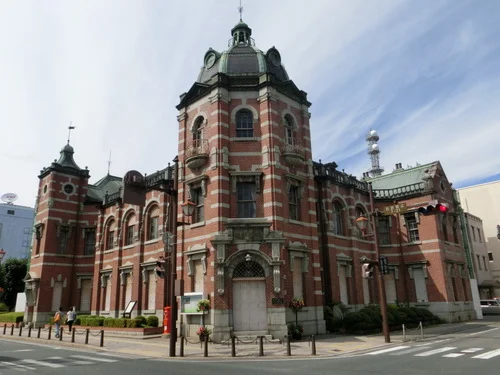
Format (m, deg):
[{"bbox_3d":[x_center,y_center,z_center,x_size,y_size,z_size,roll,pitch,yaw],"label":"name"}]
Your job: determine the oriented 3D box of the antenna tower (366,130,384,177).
[{"bbox_3d":[57.842,-14.979,186.383,5.600,23.000,5.600,14,-23,-43],"label":"antenna tower"}]

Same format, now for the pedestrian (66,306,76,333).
[{"bbox_3d":[-11.503,8.606,26.167,0.540,1.660,0.400,10,-20,-36],"label":"pedestrian"}]

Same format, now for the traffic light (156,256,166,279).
[{"bbox_3d":[-3.349,3.035,15.305,0.300,0.750,0.360,14,-23,-43],"label":"traffic light"}]

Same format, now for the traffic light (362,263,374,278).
[{"bbox_3d":[5.155,3.624,17.592,0.370,0.680,0.300,14,-23,-43],"label":"traffic light"}]

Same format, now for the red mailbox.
[{"bbox_3d":[-4.111,6.694,20.404,0.400,1.343,0.400,-12,-19,32],"label":"red mailbox"}]

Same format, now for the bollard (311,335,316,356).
[{"bbox_3d":[2.190,5.452,14.011,0.130,0.680,0.130,-1,-16,-1],"label":"bollard"}]

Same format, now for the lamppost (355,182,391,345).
[{"bbox_3d":[5.373,3.188,17.991,0.420,6.935,0.950,14,-23,-43],"label":"lamppost"}]

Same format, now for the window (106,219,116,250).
[{"bbox_3d":[-10.834,3.709,31.787,0.270,2.420,1.400,14,-22,-43],"label":"window"}]

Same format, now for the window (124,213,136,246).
[{"bbox_3d":[-8.742,3.080,29.742,0.270,2.420,1.400,14,-22,-43],"label":"window"}]

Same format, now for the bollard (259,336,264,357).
[{"bbox_3d":[0.387,5.485,13.965,0.170,0.626,0.170,-1,-16,0],"label":"bollard"}]

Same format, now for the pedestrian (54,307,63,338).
[{"bbox_3d":[-10.870,7.746,23.206,0.480,1.672,0.380,-13,-20,33],"label":"pedestrian"}]

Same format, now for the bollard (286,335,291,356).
[{"bbox_3d":[1.341,5.486,14.053,0.130,0.680,0.130,-1,-16,-1],"label":"bollard"}]

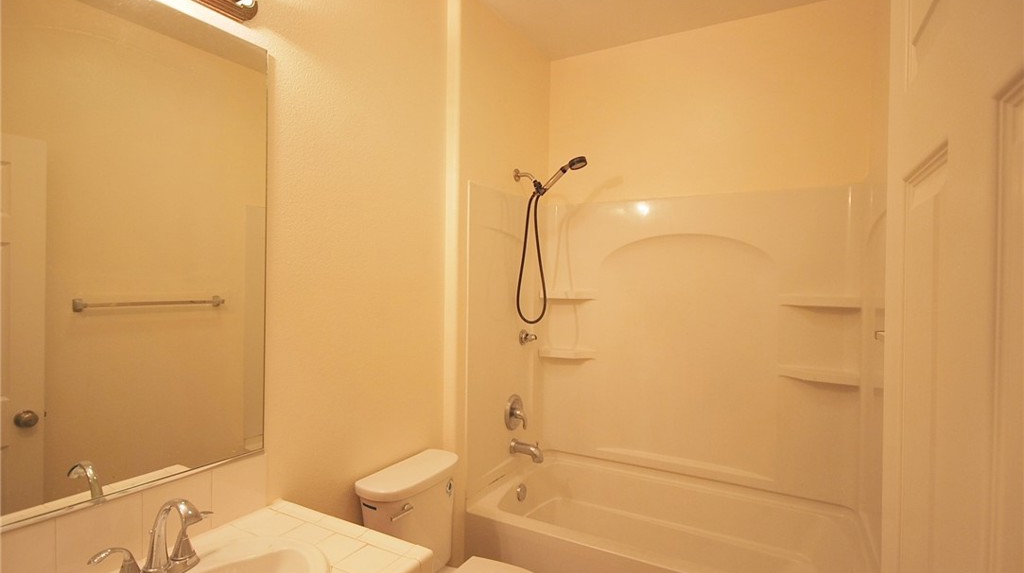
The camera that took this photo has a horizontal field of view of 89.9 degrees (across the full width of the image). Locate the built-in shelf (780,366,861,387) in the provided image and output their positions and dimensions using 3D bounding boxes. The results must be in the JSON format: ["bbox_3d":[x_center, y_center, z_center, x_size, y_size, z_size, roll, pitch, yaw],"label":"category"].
[{"bbox_3d":[1.307,0.381,2.192,0.292,0.049,0.088,1,0,30],"label":"built-in shelf"}]

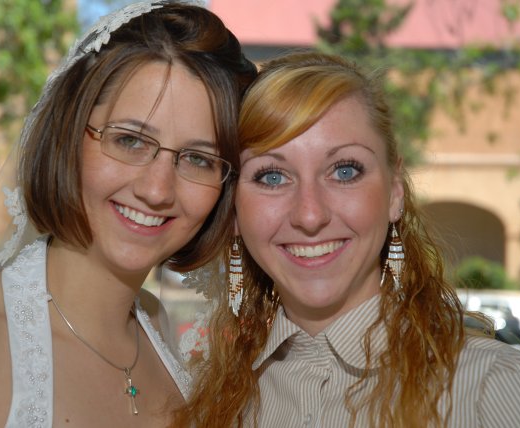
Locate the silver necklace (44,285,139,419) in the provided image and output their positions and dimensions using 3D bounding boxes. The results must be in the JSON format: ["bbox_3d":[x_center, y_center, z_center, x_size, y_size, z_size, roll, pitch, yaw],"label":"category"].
[{"bbox_3d":[-0.154,0.109,1.325,0.120,0.130,0.120,2,-3,-34],"label":"silver necklace"}]

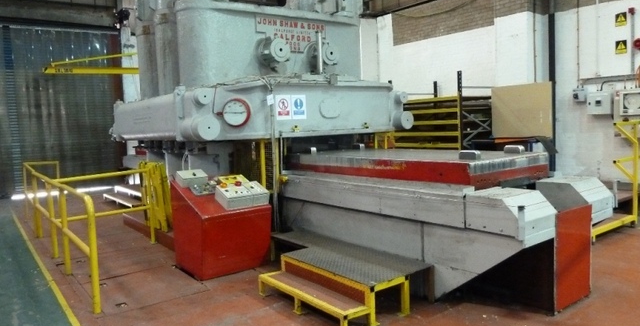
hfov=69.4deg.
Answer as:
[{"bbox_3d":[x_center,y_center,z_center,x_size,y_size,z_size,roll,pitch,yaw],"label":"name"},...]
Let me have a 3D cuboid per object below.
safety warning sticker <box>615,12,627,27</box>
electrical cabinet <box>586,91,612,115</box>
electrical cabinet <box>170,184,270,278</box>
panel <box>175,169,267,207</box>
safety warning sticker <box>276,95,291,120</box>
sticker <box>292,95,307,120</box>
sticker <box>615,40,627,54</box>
[{"bbox_3d":[5.016,-2.378,7.697,0.008,0.213,0.162,-5,6,-37],"label":"safety warning sticker"},{"bbox_3d":[4.839,-1.034,7.956,0.160,0.395,0.380,-5,6,-37],"label":"electrical cabinet"},{"bbox_3d":[-1.107,0.675,5.290,0.830,0.980,0.760,-5,6,-37],"label":"electrical cabinet"},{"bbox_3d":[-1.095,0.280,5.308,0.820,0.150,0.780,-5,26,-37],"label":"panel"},{"bbox_3d":[-0.453,-0.692,5.809,0.207,0.302,0.008,-5,6,-37],"label":"safety warning sticker"},{"bbox_3d":[-0.267,-0.714,5.950,0.207,0.302,0.008,-5,6,-37],"label":"sticker"},{"bbox_3d":[5.037,-1.930,7.725,0.008,0.213,0.162,-5,6,-37],"label":"sticker"}]

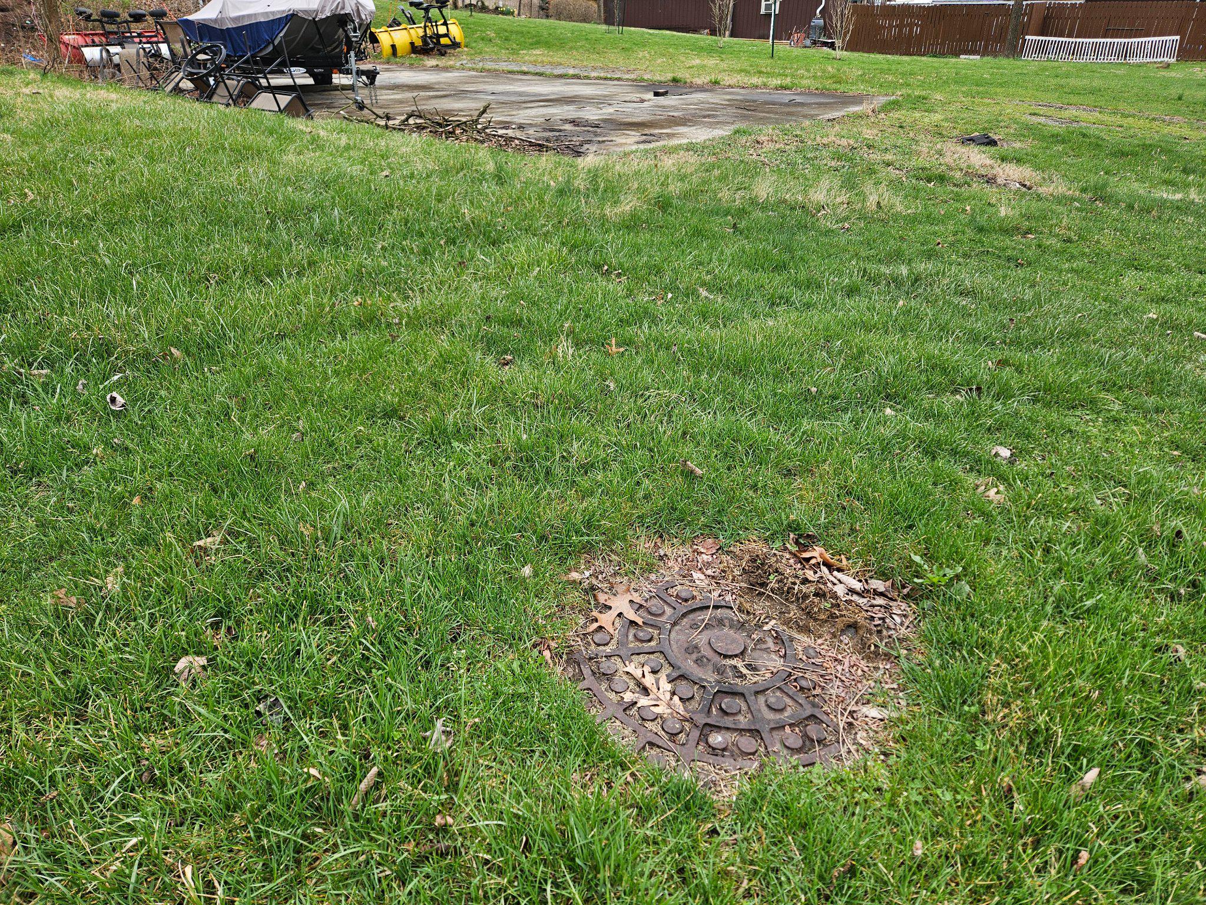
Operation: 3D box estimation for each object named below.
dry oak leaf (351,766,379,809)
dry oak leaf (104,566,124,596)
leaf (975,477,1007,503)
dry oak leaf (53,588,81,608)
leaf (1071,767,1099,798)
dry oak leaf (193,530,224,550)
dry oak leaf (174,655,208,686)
[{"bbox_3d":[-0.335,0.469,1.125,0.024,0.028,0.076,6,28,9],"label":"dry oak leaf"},{"bbox_3d":[-0.913,0.240,1.496,0.036,0.030,0.074,-4,28,-9],"label":"dry oak leaf"},{"bbox_3d":[0.926,0.091,1.916,0.077,0.030,0.090,1,28,0],"label":"leaf"},{"bbox_3d":[-0.973,0.263,1.451,0.050,0.023,0.050,1,28,0],"label":"dry oak leaf"},{"bbox_3d":[0.709,0.485,1.179,0.062,0.031,0.034,-21,35,-35],"label":"leaf"},{"bbox_3d":[-0.797,0.177,1.621,0.062,0.025,0.042,-15,32,-28],"label":"dry oak leaf"},{"bbox_3d":[-0.671,0.355,1.306,0.052,0.036,0.056,-11,30,-22],"label":"dry oak leaf"}]

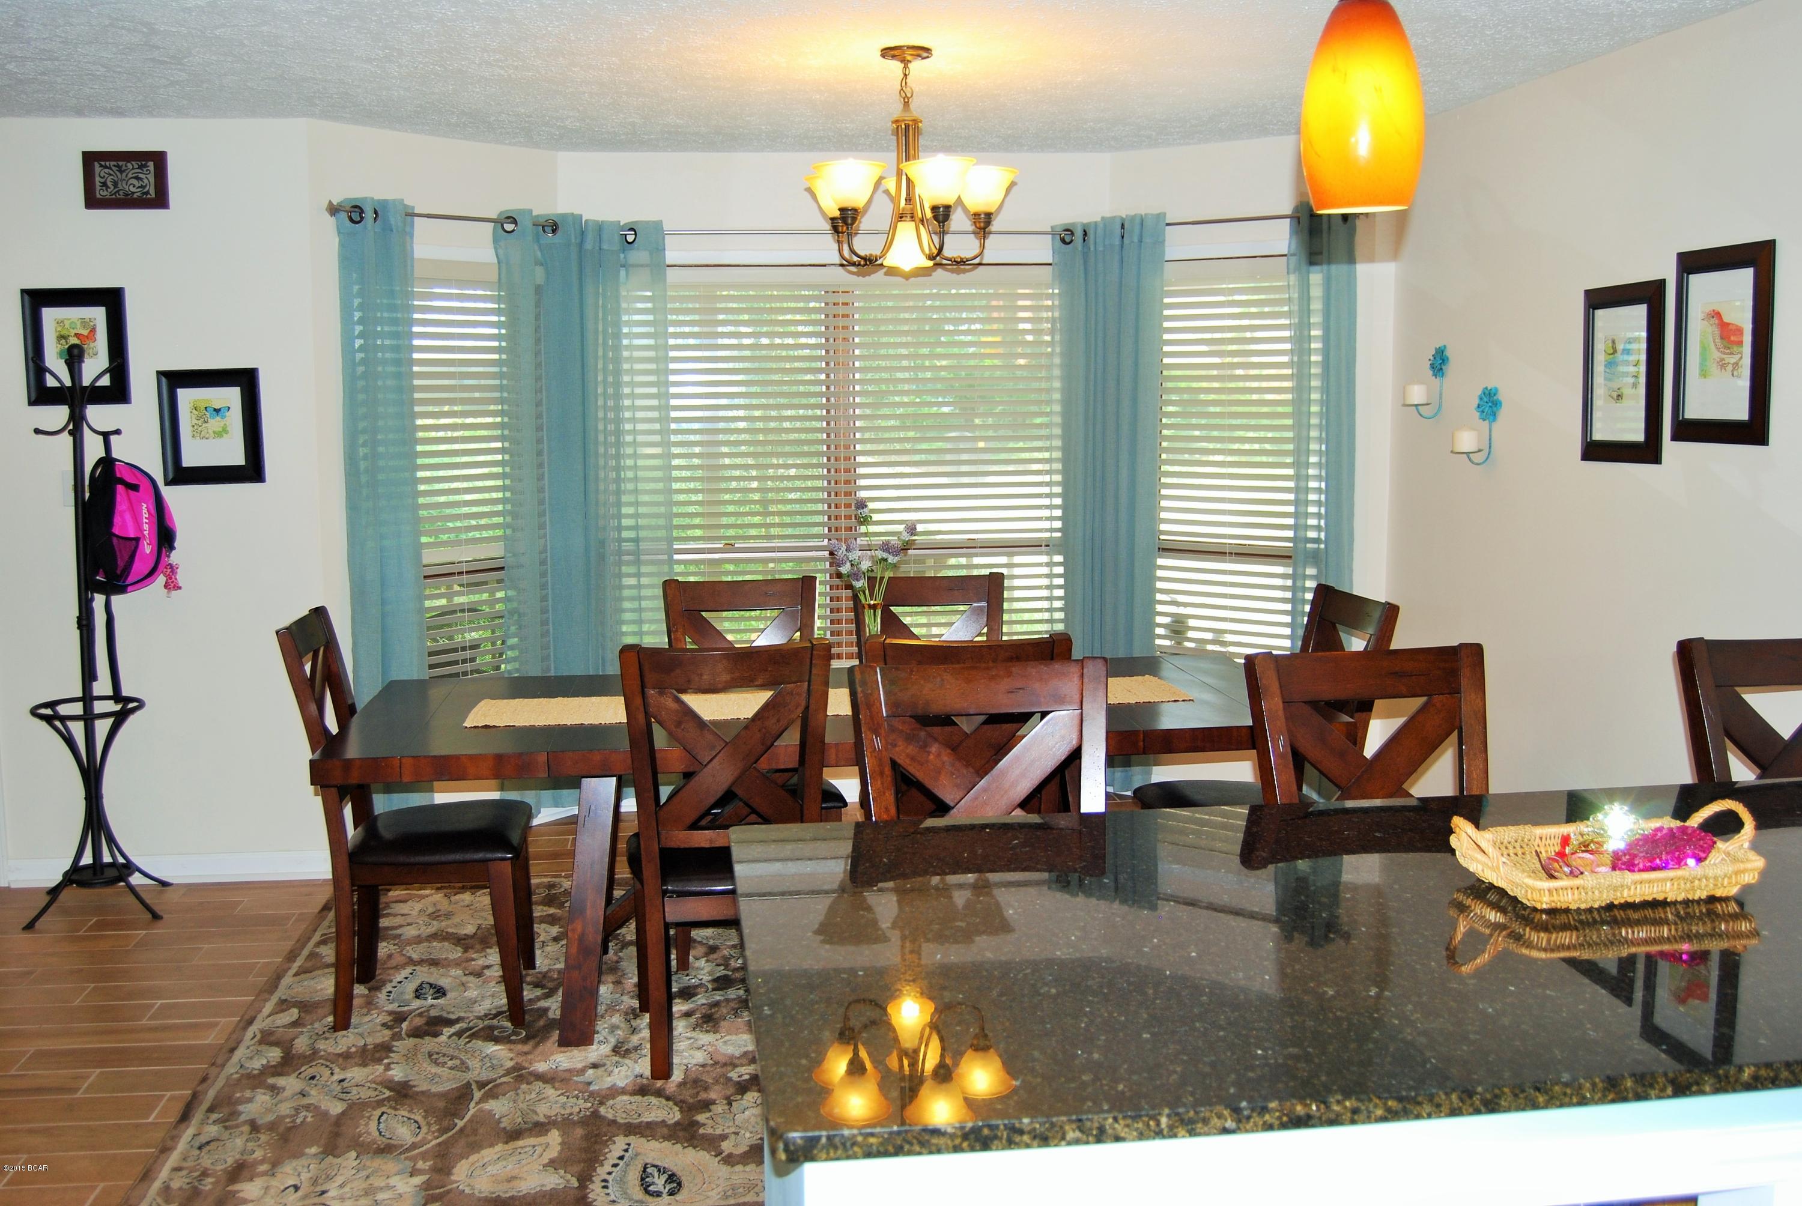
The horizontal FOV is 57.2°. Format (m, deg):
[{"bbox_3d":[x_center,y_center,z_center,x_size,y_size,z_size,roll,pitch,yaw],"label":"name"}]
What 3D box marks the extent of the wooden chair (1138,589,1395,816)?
[{"bbox_3d":[0.962,0.494,4.531,0.580,1.015,0.480,-1,7,-7],"label":"wooden chair"}]

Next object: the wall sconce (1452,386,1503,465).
[{"bbox_3d":[1.702,-0.524,4.913,0.135,0.235,0.100,-1,7,-8],"label":"wall sconce"}]

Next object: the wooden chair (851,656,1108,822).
[{"bbox_3d":[0.180,0.688,2.711,0.460,1.108,0.560,-2,7,-8],"label":"wooden chair"}]

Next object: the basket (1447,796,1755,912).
[{"bbox_3d":[0.952,0.328,2.217,0.410,0.103,0.240,-2,7,-12],"label":"basket"}]

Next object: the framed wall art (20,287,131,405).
[{"bbox_3d":[-2.578,-0.801,5.176,0.307,0.361,0.025,-1,7,-8],"label":"framed wall art"}]

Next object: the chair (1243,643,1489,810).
[{"bbox_3d":[0.887,0.662,2.832,0.460,1.110,0.550,-2,7,-10],"label":"chair"}]

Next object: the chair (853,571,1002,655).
[{"bbox_3d":[0.132,0.460,4.854,0.485,1.022,0.580,-1,7,-8],"label":"chair"}]

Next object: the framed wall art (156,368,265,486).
[{"bbox_3d":[-2.190,-0.559,5.259,0.309,0.363,0.025,-1,7,-8],"label":"framed wall art"}]

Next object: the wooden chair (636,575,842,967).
[{"bbox_3d":[-0.432,0.472,4.789,0.485,1.022,0.580,-1,7,-8],"label":"wooden chair"}]

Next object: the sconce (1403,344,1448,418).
[{"bbox_3d":[1.606,-0.681,5.096,0.120,0.235,0.100,-2,7,-10],"label":"sconce"}]

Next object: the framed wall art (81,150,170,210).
[{"bbox_3d":[-2.403,-1.310,5.137,0.250,0.175,0.025,-1,7,-8],"label":"framed wall art"}]

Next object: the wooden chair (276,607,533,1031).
[{"bbox_3d":[-1.255,0.539,4.326,0.570,1.015,0.480,-1,7,-7],"label":"wooden chair"}]

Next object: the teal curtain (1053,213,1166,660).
[{"bbox_3d":[0.765,-0.332,6.038,0.400,2.120,0.180,2,8,22],"label":"teal curtain"}]

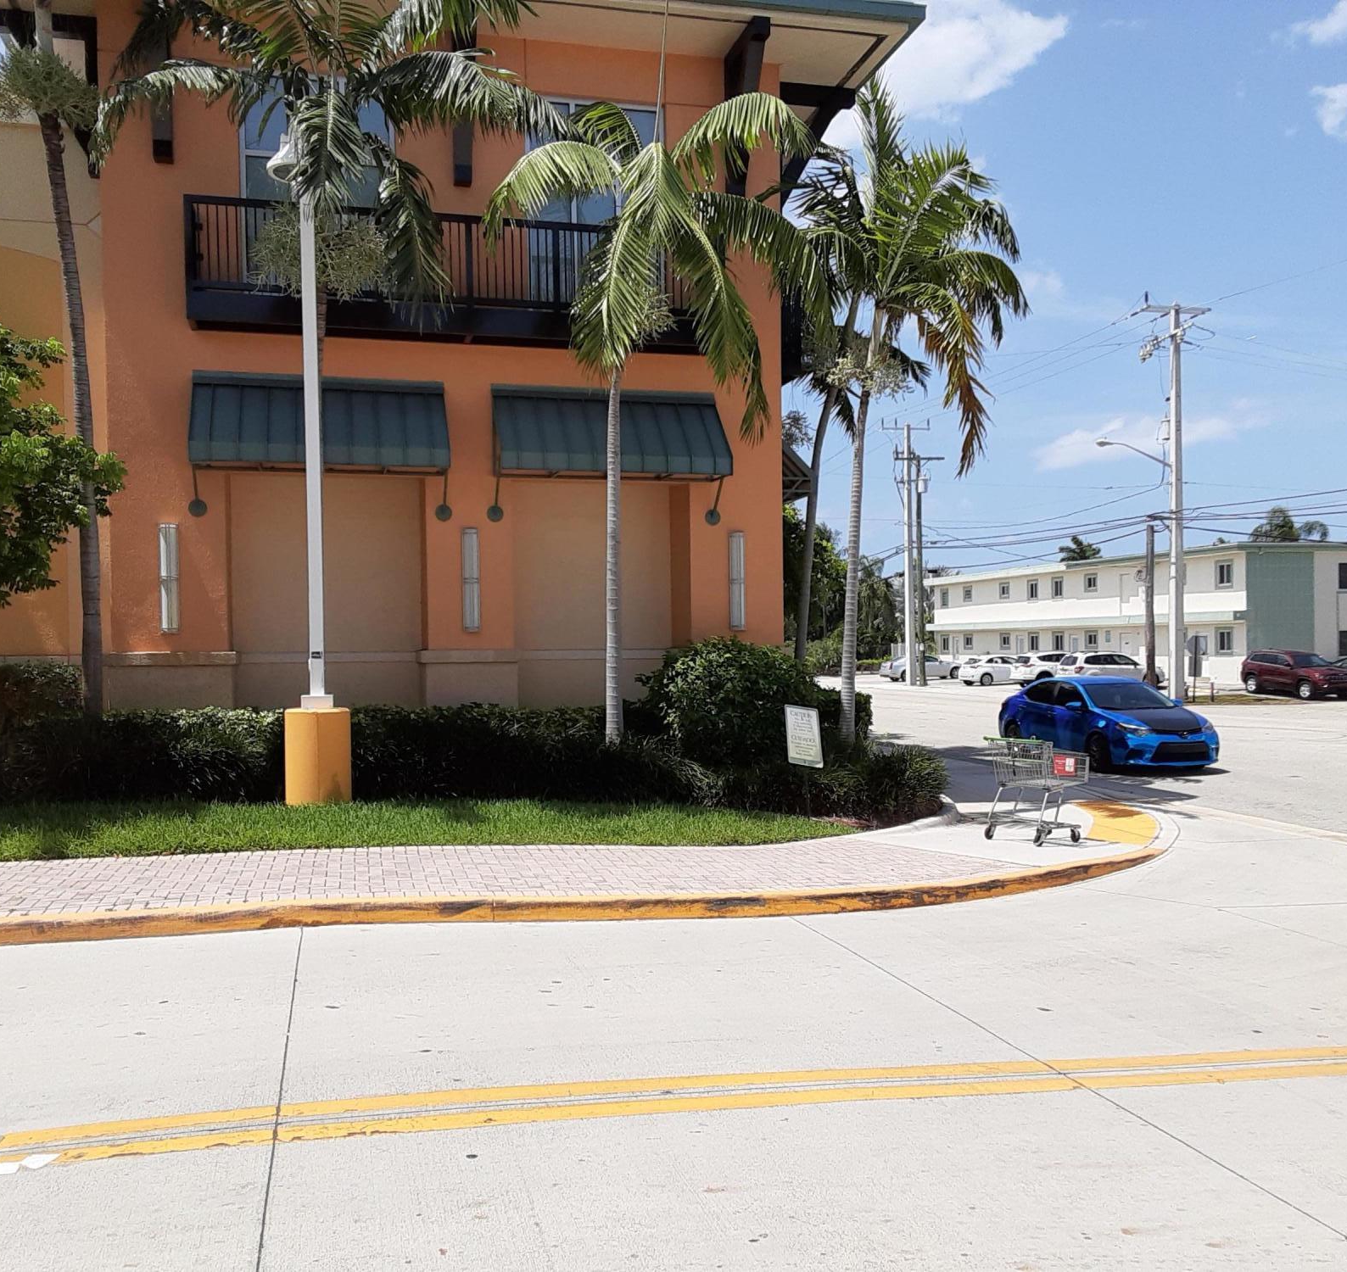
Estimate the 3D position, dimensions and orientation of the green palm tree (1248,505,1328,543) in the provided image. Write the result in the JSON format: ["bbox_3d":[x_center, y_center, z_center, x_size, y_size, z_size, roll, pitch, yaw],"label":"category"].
[{"bbox_3d":[42.700,-3.300,92.000,6.300,11.500,6.300,-1,-1,0],"label":"green palm tree"}]

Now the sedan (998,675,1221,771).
[{"bbox_3d":[7.060,1.365,21.767,1.780,1.460,4.640,-1,-1,-11],"label":"sedan"}]

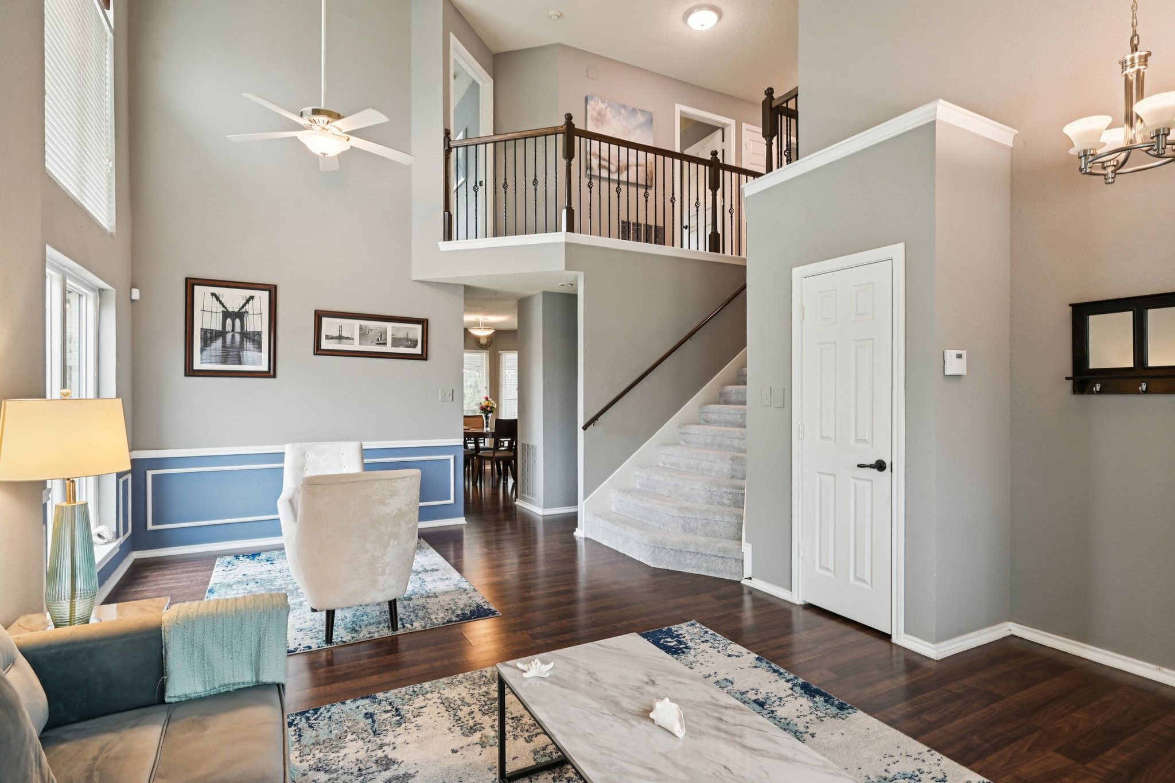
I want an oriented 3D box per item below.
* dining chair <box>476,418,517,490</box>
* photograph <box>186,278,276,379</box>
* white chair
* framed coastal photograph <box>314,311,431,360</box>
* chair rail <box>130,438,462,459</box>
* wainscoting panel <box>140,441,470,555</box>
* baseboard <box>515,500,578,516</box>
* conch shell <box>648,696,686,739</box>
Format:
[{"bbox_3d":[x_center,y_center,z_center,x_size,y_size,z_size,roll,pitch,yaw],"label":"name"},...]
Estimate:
[{"bbox_3d":[-1.245,0.861,8.383,0.470,0.970,0.550,0,0,-32],"label":"dining chair"},{"bbox_3d":[-3.027,-0.531,5.007,0.670,0.825,0.035,0,0,-28],"label":"photograph"},{"bbox_3d":[-1.359,0.880,3.374,0.700,0.920,0.800,0,0,-28],"label":"white chair"},{"bbox_3d":[-2.018,-0.523,5.552,1.025,0.410,0.035,0,0,-28],"label":"framed coastal photograph"},{"bbox_3d":[-2.444,0.511,5.319,2.710,0.068,0.035,0,0,-28],"label":"chair rail"},{"bbox_3d":[-2.444,0.907,5.327,2.720,0.755,0.030,0,0,-28],"label":"wainscoting panel"},{"bbox_3d":[-0.448,1.300,6.718,0.500,0.080,0.760,0,0,-28],"label":"baseboard"},{"bbox_3d":[0.218,0.894,1.620,0.075,0.057,0.115,0,0,-34],"label":"conch shell"}]

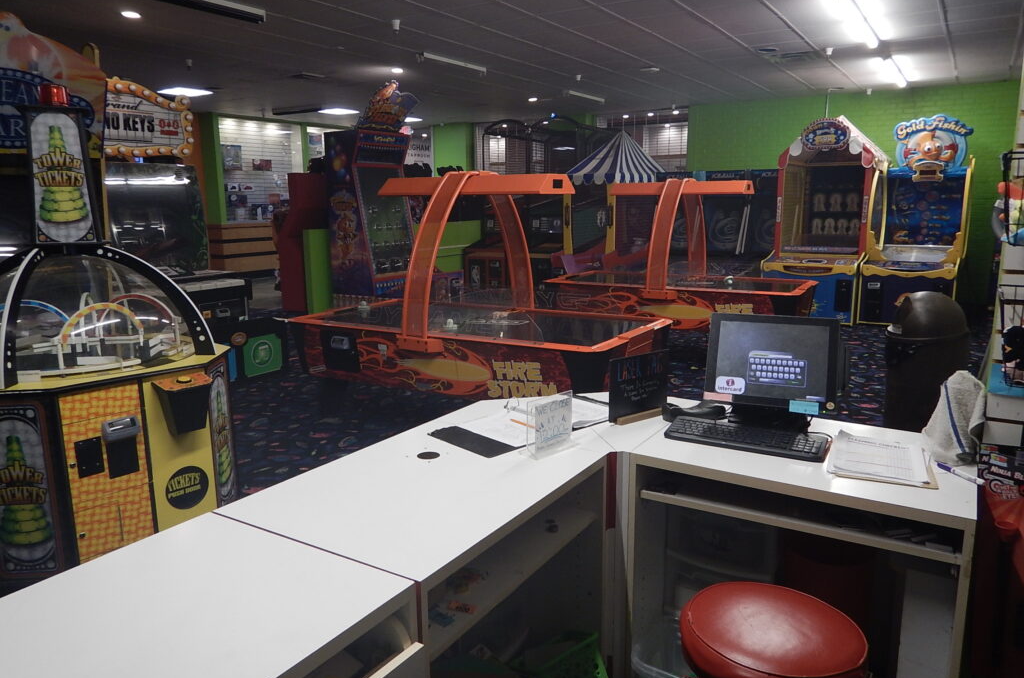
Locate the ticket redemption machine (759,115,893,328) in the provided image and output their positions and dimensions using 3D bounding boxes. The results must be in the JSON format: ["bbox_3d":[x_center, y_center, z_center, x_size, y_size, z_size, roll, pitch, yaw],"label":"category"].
[{"bbox_3d":[4.429,-1.728,10.008,1.210,2.750,2.000,6,13,32],"label":"ticket redemption machine"}]

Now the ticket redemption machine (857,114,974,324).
[{"bbox_3d":[5.158,-1.514,9.020,1.020,2.540,1.500,7,13,32],"label":"ticket redemption machine"}]

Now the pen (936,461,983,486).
[{"bbox_3d":[1.191,0.358,1.884,0.012,0.012,0.132,-6,13,-25],"label":"pen"}]

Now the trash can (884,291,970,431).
[{"bbox_3d":[2.766,0.172,4.752,0.490,0.970,0.490,3,12,17],"label":"trash can"}]

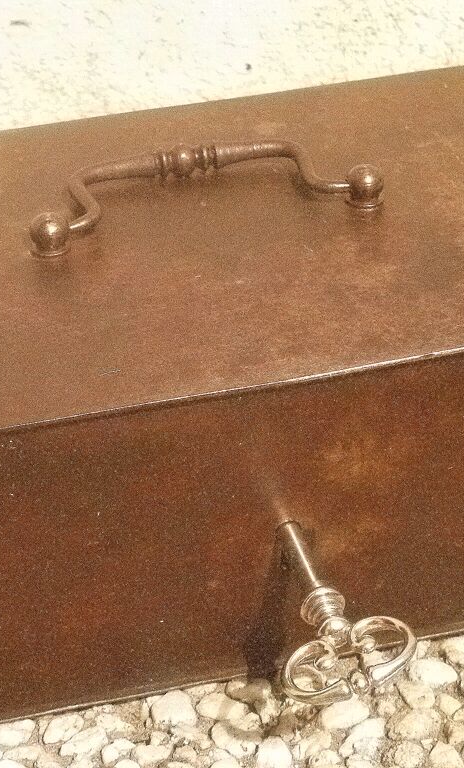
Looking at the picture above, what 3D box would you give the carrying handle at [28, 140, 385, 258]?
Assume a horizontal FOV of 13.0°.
[{"bbox_3d":[-0.012,-0.069,0.701,0.123,0.013,0.050,-10,35,-11],"label":"carrying handle"}]

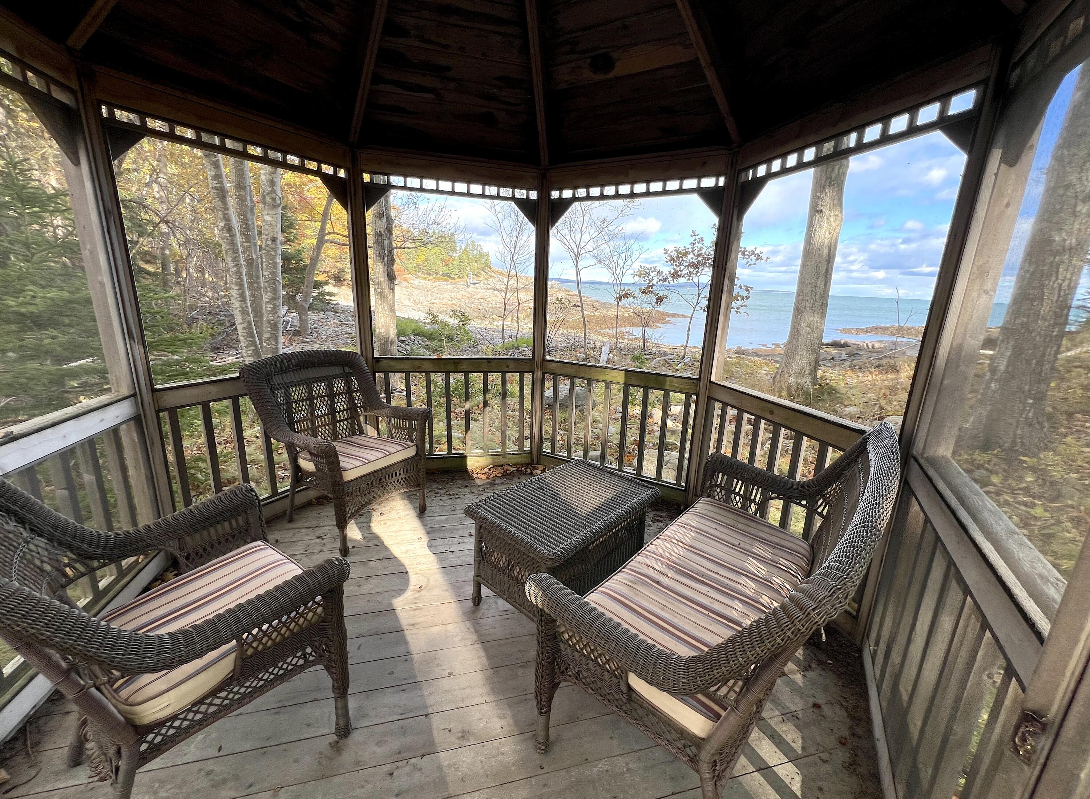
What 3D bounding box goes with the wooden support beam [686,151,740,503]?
[{"bbox_3d":[1.116,-0.375,2.772,0.105,2.340,0.105,-9,18,-36],"label":"wooden support beam"}]

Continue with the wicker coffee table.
[{"bbox_3d":[0.109,0.730,2.049,0.550,0.500,0.870,15,19,41],"label":"wicker coffee table"}]

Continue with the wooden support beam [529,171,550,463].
[{"bbox_3d":[-0.047,-0.586,3.418,0.105,2.340,0.105,4,15,7],"label":"wooden support beam"}]

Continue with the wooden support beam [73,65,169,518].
[{"bbox_3d":[-1.990,-0.280,1.981,0.105,2.340,0.105,4,15,7],"label":"wooden support beam"}]

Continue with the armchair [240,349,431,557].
[{"bbox_3d":[-1.227,0.270,2.571,0.750,1.030,0.780,11,17,31],"label":"armchair"}]

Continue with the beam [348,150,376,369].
[{"bbox_3d":[-1.354,-0.543,3.073,0.105,2.340,0.105,-9,18,-36],"label":"beam"}]

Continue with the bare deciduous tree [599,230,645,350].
[{"bbox_3d":[2.471,-3.586,13.307,1.500,3.759,1.500,5,15,9],"label":"bare deciduous tree"}]

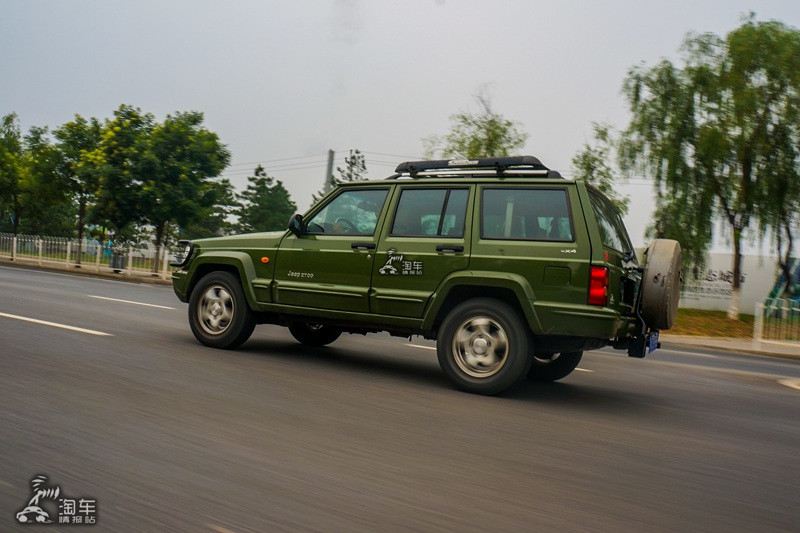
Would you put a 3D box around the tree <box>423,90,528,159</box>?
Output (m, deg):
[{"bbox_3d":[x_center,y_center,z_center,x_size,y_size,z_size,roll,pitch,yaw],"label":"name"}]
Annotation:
[{"bbox_3d":[2.962,-2.843,26.500,4.600,8.310,4.600,5,-2,29],"label":"tree"}]

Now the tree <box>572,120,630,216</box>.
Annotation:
[{"bbox_3d":[7.483,-1.838,25.000,2.700,7.127,2.700,5,-2,29],"label":"tree"}]

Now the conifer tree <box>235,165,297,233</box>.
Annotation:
[{"bbox_3d":[-7.014,-2.245,34.000,3.900,5.918,3.900,5,-2,29],"label":"conifer tree"}]

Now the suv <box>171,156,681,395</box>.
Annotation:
[{"bbox_3d":[0.098,0.044,6.067,4.406,1.780,1.820,5,-3,29],"label":"suv"}]

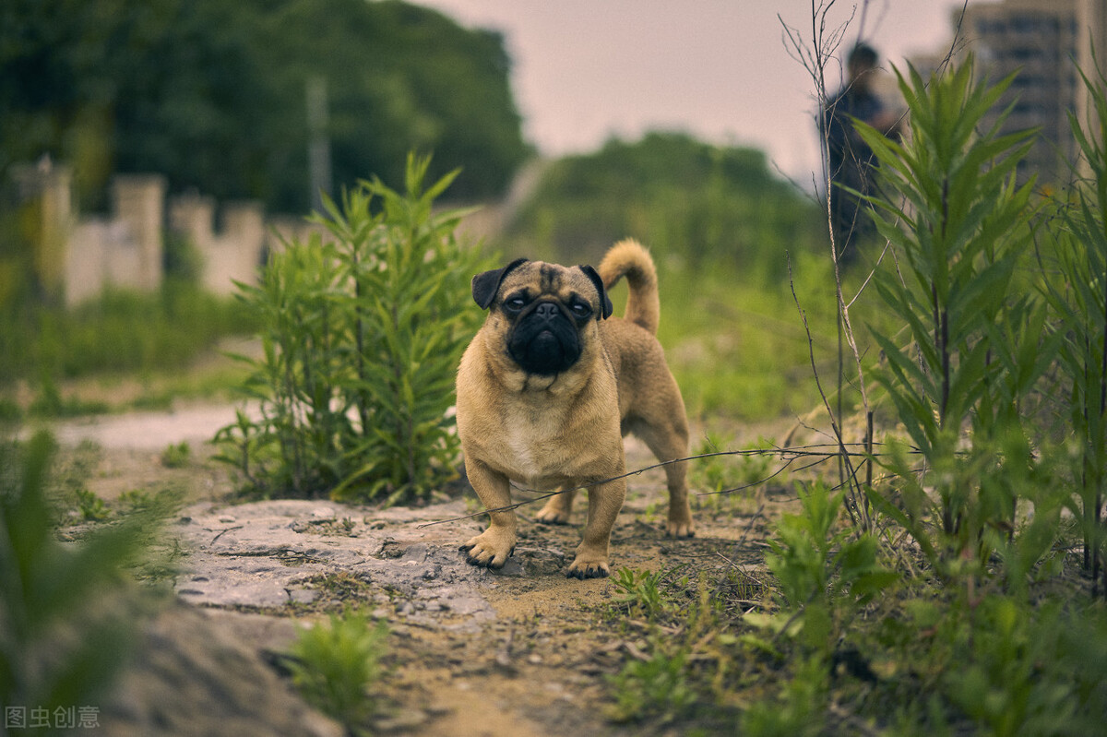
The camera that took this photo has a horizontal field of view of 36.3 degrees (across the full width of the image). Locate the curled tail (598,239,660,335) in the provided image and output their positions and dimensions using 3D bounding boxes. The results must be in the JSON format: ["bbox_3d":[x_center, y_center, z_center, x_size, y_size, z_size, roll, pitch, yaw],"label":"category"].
[{"bbox_3d":[0.100,-0.109,2.240,0.070,0.127,0.075,1,4,18],"label":"curled tail"}]

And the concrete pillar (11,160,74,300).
[{"bbox_3d":[-4.902,-1.308,16.200,0.430,1.320,0.430,1,4,20],"label":"concrete pillar"}]

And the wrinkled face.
[{"bbox_3d":[-0.013,-0.059,1.970,0.163,0.138,0.130,3,4,0],"label":"wrinkled face"}]

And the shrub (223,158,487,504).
[{"bbox_3d":[-0.312,-0.075,2.680,0.420,0.520,0.380,0,4,0],"label":"shrub"}]

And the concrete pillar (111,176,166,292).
[{"bbox_3d":[-4.425,-1.424,18.000,0.420,1.300,0.420,1,4,20],"label":"concrete pillar"}]

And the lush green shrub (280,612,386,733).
[{"bbox_3d":[-0.169,0.233,1.310,0.080,0.086,0.078,0,4,0],"label":"lush green shrub"}]

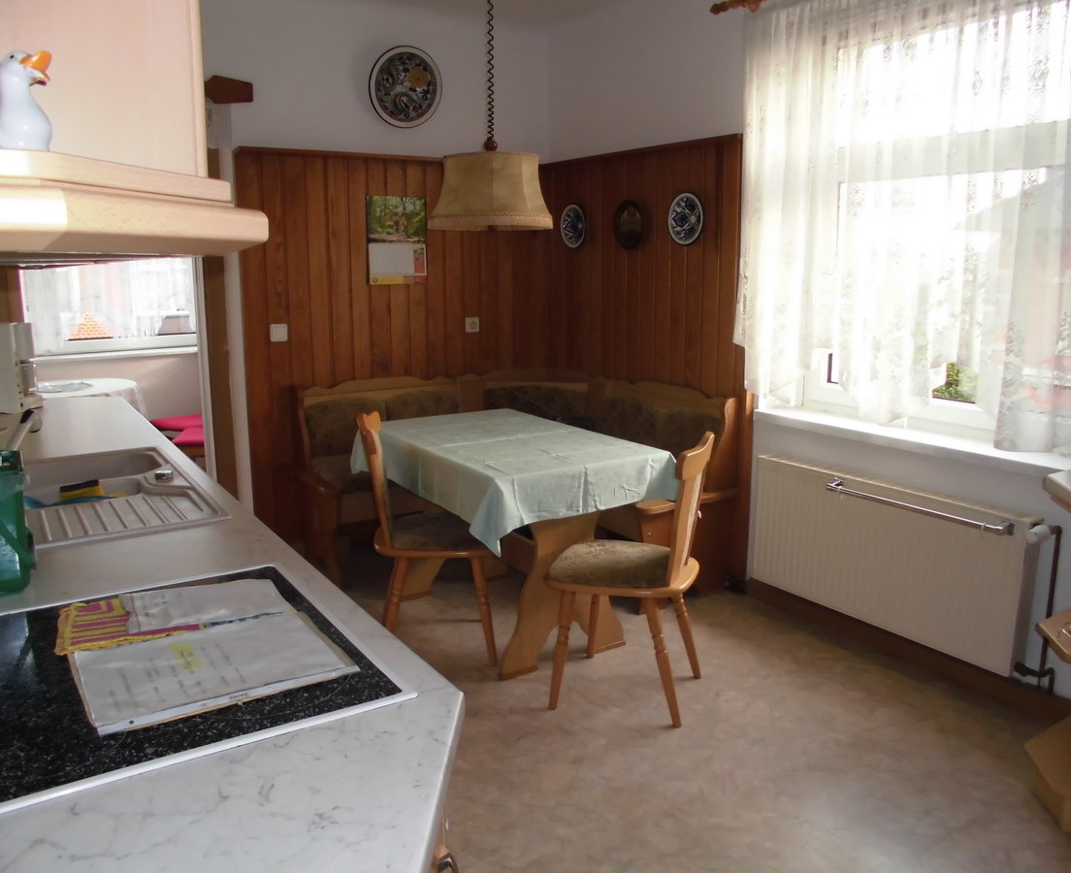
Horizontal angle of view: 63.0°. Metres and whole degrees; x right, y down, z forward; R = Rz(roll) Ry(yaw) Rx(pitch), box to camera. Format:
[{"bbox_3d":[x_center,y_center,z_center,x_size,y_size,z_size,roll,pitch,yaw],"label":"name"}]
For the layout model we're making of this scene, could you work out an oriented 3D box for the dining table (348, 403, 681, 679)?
[{"bbox_3d":[-0.126,0.371,3.462,0.740,0.760,1.120,-7,14,-32],"label":"dining table"}]

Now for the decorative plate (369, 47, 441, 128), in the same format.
[{"bbox_3d":[-0.637,-1.725,4.317,0.380,0.380,0.040,-7,14,-32],"label":"decorative plate"}]

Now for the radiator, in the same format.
[{"bbox_3d":[1.245,0.425,3.202,0.100,0.520,1.100,-7,14,-32],"label":"radiator"}]

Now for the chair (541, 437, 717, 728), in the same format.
[{"bbox_3d":[0.308,0.432,2.870,0.470,0.880,0.420,4,12,19],"label":"chair"}]

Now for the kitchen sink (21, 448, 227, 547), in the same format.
[{"bbox_3d":[-1.139,0.211,2.227,0.500,0.160,0.890,-7,14,-32],"label":"kitchen sink"}]

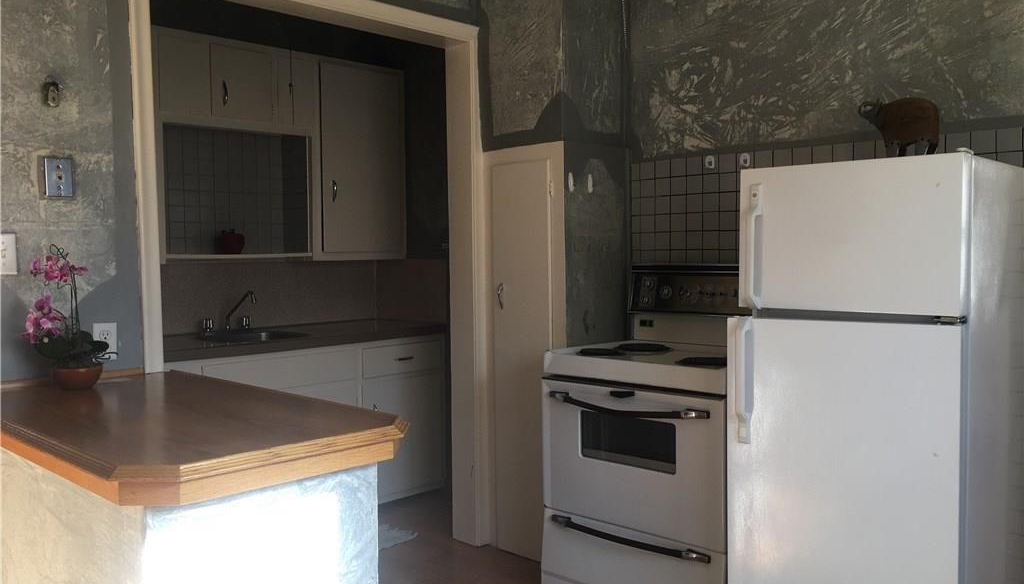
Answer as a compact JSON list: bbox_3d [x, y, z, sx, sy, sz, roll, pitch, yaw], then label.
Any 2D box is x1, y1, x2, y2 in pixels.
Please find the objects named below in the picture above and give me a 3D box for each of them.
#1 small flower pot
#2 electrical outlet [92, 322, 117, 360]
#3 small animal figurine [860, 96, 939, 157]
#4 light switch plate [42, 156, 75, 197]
[{"bbox_3d":[-1.215,0.238,2.403,0.125,0.060,0.125,-1,3,0],"label":"small flower pot"},{"bbox_3d":[-1.224,0.148,2.568,0.008,0.115,0.068,2,4,44],"label":"electrical outlet"},{"bbox_3d":[1.053,-0.437,2.332,0.198,0.185,0.085,1,3,38],"label":"small animal figurine"},{"bbox_3d":[-1.301,-0.327,2.461,0.013,0.111,0.072,2,4,44],"label":"light switch plate"}]

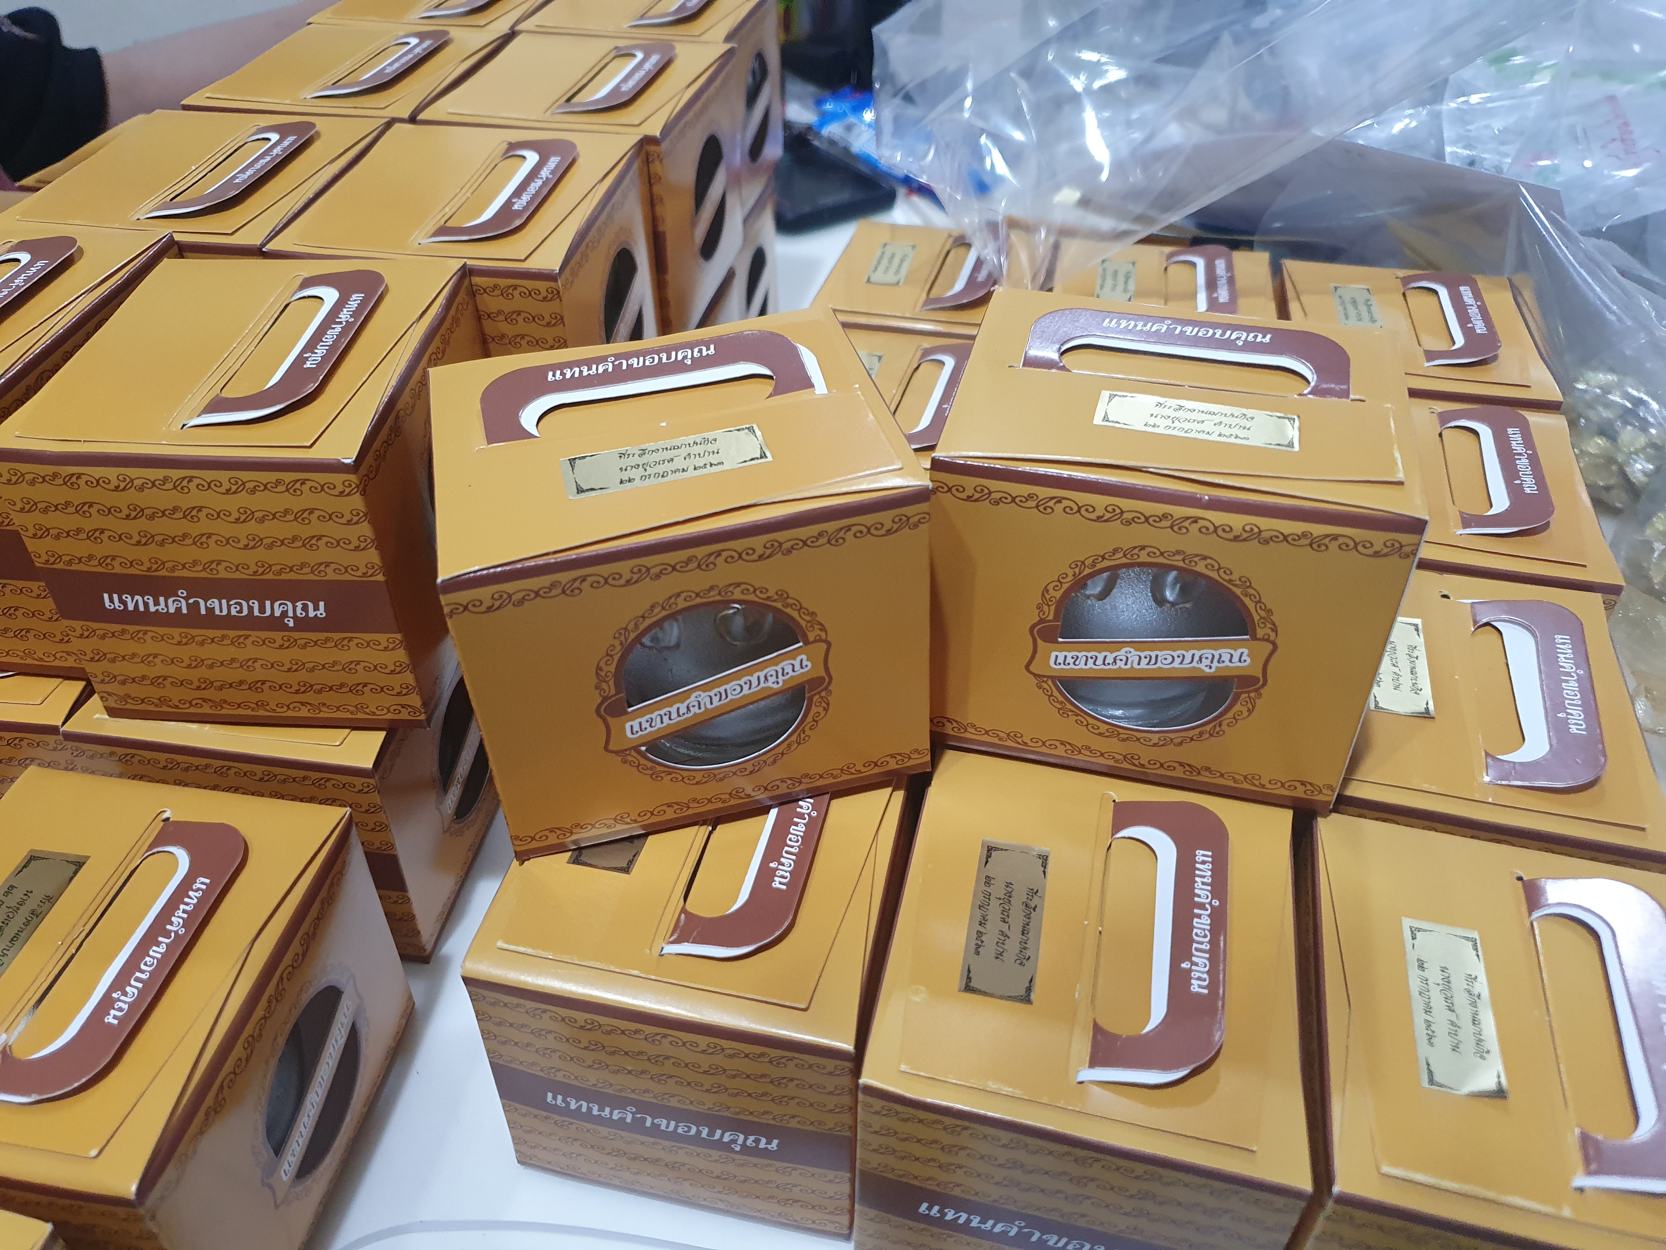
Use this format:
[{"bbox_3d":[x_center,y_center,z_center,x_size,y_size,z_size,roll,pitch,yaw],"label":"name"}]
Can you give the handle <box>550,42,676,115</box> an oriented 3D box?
[{"bbox_3d":[-0.092,-0.237,0.542,0.032,0.004,0.091,2,41,12],"label":"handle"}]

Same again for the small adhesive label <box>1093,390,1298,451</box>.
[{"bbox_3d":[0.097,-0.055,0.332,0.052,0.002,0.019,9,40,12],"label":"small adhesive label"}]

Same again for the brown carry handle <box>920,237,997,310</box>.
[{"bbox_3d":[0.064,-0.169,0.585,0.030,0.005,0.084,-6,36,21],"label":"brown carry handle"}]

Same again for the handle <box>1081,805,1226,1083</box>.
[{"bbox_3d":[0.085,0.080,0.326,0.032,0.004,0.092,1,39,16],"label":"handle"}]

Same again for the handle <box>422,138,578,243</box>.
[{"bbox_3d":[-0.110,-0.149,0.424,0.030,0.005,0.084,-1,41,10],"label":"handle"}]

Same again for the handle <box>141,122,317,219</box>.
[{"bbox_3d":[-0.208,-0.161,0.437,0.030,0.005,0.084,-3,41,12],"label":"handle"}]

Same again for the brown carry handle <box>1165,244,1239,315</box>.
[{"bbox_3d":[0.164,-0.151,0.558,0.030,0.005,0.084,-9,37,21],"label":"brown carry handle"}]

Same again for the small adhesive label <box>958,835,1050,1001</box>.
[{"bbox_3d":[0.043,0.072,0.307,0.018,0.002,0.047,9,42,8],"label":"small adhesive label"}]

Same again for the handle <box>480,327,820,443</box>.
[{"bbox_3d":[-0.051,-0.068,0.348,0.093,0.004,0.032,-11,52,-10],"label":"handle"}]

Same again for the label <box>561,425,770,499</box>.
[{"bbox_3d":[-0.043,-0.043,0.323,0.052,0.002,0.020,-11,41,-10],"label":"label"}]

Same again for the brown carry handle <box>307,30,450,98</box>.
[{"bbox_3d":[-0.187,-0.236,0.525,0.030,0.005,0.084,0,40,13],"label":"brown carry handle"}]

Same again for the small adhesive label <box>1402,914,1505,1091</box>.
[{"bbox_3d":[0.157,0.095,0.316,0.019,0.002,0.051,9,39,12],"label":"small adhesive label"}]

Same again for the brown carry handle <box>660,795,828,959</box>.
[{"bbox_3d":[-0.019,0.058,0.354,0.032,0.004,0.092,0,39,16],"label":"brown carry handle"}]

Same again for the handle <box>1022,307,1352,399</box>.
[{"bbox_3d":[0.093,-0.072,0.329,0.084,0.005,0.030,9,47,12],"label":"handle"}]

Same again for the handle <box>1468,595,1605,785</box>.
[{"bbox_3d":[0.207,0.018,0.368,0.030,0.005,0.084,-1,38,24],"label":"handle"}]

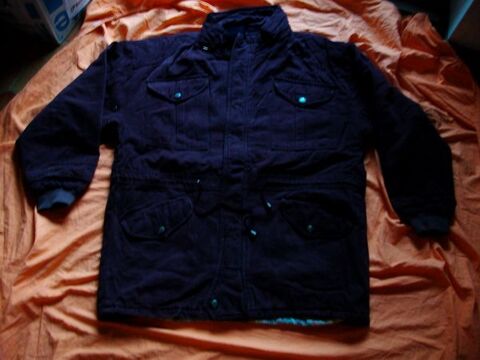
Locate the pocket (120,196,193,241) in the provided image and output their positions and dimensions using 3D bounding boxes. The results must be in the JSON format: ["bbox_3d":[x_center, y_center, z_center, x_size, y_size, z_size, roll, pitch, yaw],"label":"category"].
[{"bbox_3d":[-0.193,0.092,1.041,0.165,0.025,0.101,0,69,0],"label":"pocket"}]

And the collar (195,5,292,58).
[{"bbox_3d":[0.010,-0.399,1.224,0.260,0.100,0.165,0,69,0],"label":"collar"}]

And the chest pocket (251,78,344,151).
[{"bbox_3d":[0.158,-0.165,1.129,0.212,0.025,0.206,0,69,0],"label":"chest pocket"}]

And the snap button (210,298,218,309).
[{"bbox_3d":[-0.057,0.275,0.988,0.018,0.008,0.019,0,69,0],"label":"snap button"}]

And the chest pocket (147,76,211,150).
[{"bbox_3d":[-0.155,-0.166,1.129,0.162,0.025,0.209,0,69,0],"label":"chest pocket"}]

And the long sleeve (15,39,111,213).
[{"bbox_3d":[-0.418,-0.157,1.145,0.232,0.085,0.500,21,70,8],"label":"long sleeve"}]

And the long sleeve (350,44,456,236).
[{"bbox_3d":[0.419,-0.137,1.137,0.193,0.085,0.555,-11,69,-4],"label":"long sleeve"}]

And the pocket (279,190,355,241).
[{"bbox_3d":[0.178,0.085,1.043,0.172,0.025,0.116,0,69,0],"label":"pocket"}]

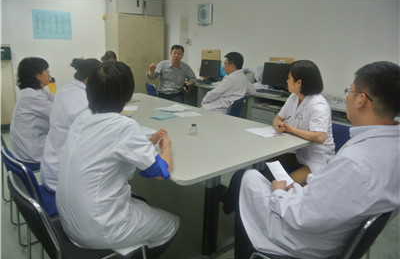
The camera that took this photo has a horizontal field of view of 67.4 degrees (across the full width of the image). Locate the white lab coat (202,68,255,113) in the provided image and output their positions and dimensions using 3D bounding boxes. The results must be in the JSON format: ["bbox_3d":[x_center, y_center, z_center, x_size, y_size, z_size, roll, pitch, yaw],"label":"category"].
[{"bbox_3d":[0.284,-0.354,3.422,0.650,0.780,0.550,2,15,-1],"label":"white lab coat"}]

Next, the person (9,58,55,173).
[{"bbox_3d":[-1.125,0.052,2.344,0.470,1.210,0.700,11,18,29],"label":"person"}]

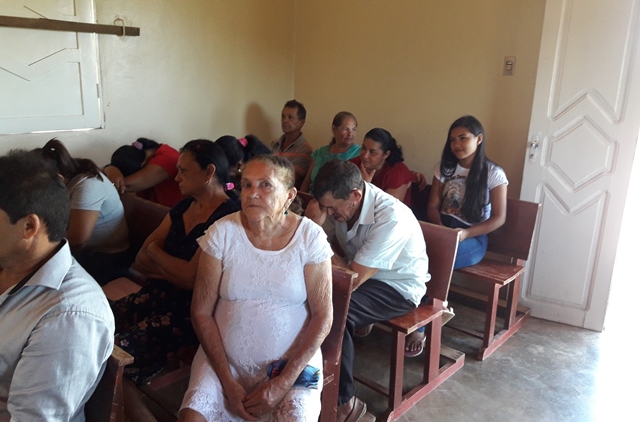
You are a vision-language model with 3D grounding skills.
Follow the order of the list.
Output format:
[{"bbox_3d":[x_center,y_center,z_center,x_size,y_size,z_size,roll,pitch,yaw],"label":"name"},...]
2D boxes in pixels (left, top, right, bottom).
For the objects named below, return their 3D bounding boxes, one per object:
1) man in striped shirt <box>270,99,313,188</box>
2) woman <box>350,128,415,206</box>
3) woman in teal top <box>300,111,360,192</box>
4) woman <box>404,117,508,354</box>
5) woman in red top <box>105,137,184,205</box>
[{"bbox_3d":[-0.402,-0.192,3.845,0.500,1.245,0.750,14,19,40],"label":"man in striped shirt"},{"bbox_3d":[0.267,0.042,3.302,0.500,1.110,0.730,14,19,40],"label":"woman"},{"bbox_3d":[-0.075,-0.085,3.585,0.480,1.190,0.730,9,16,26],"label":"woman in teal top"},{"bbox_3d":[0.688,0.098,2.918,0.480,1.220,0.750,13,18,37],"label":"woman"},{"bbox_3d":[-0.783,0.125,2.957,0.520,1.050,0.820,14,19,40],"label":"woman in red top"}]

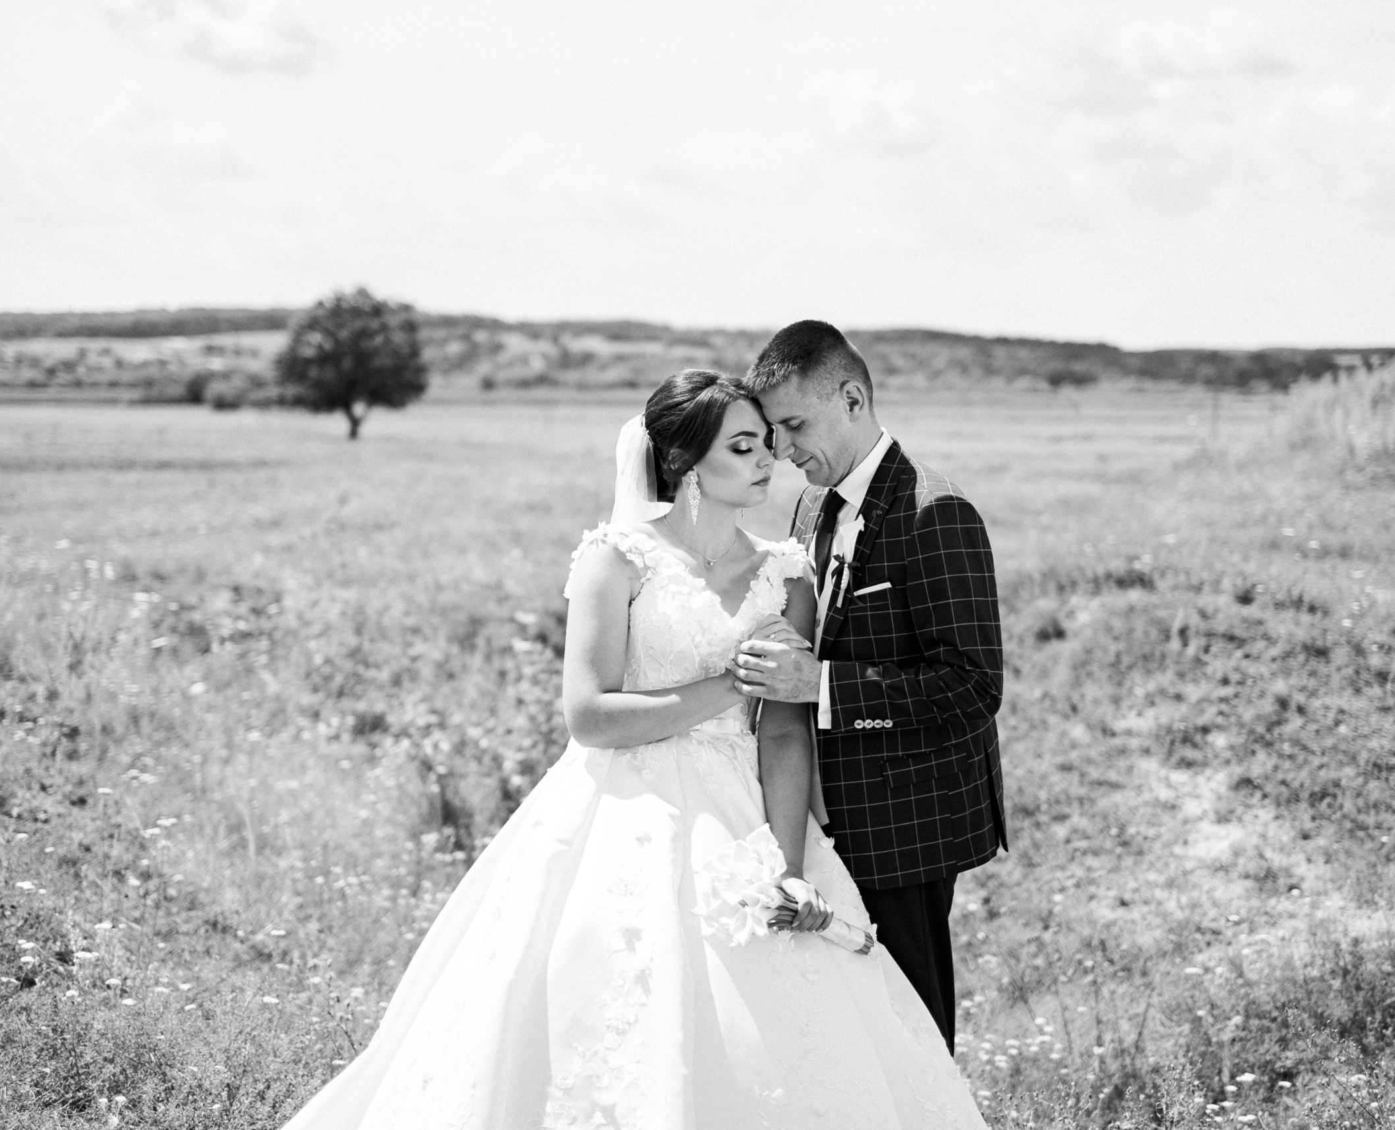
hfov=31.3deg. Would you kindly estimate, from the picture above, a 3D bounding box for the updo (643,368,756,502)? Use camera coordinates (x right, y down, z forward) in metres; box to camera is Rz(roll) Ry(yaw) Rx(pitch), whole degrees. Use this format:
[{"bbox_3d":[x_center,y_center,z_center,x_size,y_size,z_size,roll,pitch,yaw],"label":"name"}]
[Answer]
[{"bbox_3d":[0.005,-0.210,4.070,0.210,0.215,0.180,9,9,39],"label":"updo"}]

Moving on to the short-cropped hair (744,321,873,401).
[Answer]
[{"bbox_3d":[0.183,-0.330,4.080,0.200,0.150,0.170,-17,11,-26],"label":"short-cropped hair"}]

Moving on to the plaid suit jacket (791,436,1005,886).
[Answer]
[{"bbox_3d":[0.325,0.163,4.120,0.360,0.750,0.490,-3,5,-36],"label":"plaid suit jacket"}]

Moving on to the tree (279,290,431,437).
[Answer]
[{"bbox_3d":[-10.369,-6.065,75.000,4.500,4.550,4.500,0,4,0],"label":"tree"}]

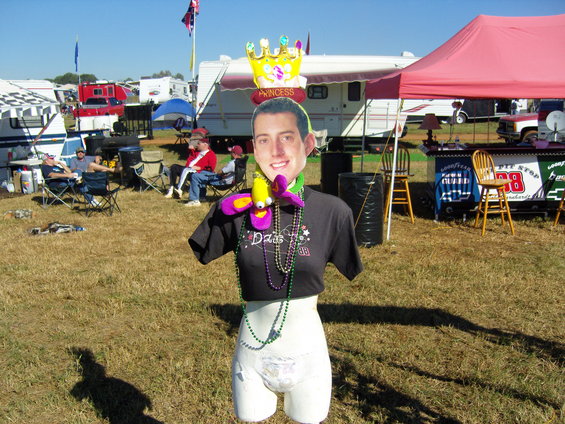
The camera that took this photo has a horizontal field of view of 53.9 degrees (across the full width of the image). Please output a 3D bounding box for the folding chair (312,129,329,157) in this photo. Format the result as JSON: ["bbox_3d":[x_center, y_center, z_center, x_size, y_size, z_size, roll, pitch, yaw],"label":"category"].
[{"bbox_3d":[1.247,-2.110,17.300,0.820,0.880,0.620,4,11,15],"label":"folding chair"}]

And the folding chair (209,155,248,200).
[{"bbox_3d":[-1.031,-0.630,10.600,0.650,0.860,0.820,3,11,11],"label":"folding chair"}]

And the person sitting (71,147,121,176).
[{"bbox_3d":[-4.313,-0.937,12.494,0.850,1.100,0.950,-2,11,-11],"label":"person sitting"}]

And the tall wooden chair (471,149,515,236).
[{"bbox_3d":[2.711,-0.274,7.097,0.450,1.060,0.480,-3,12,-16],"label":"tall wooden chair"}]

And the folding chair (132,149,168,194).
[{"bbox_3d":[-2.864,-0.885,11.913,0.820,0.900,0.640,1,11,3],"label":"folding chair"}]

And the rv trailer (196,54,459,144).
[{"bbox_3d":[1.609,-3.752,19.339,8.750,3.220,2.450,2,11,11],"label":"rv trailer"}]

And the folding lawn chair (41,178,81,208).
[{"bbox_3d":[-4.268,-0.487,10.600,0.630,0.850,0.820,-1,11,-10],"label":"folding lawn chair"}]

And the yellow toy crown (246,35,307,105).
[{"bbox_3d":[-0.015,-0.438,1.720,0.182,0.205,0.150,1,11,0],"label":"yellow toy crown"}]

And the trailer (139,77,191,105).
[{"bbox_3d":[-10.900,-10.824,52.000,2.550,3.000,8.000,1,11,1],"label":"trailer"}]

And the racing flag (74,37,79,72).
[{"bbox_3d":[-7.786,-5.958,21.000,0.200,1.380,0.160,-3,12,-16],"label":"racing flag"}]

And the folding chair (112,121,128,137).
[{"bbox_3d":[-6.587,-3.126,22.411,0.650,0.920,0.620,2,11,11],"label":"folding chair"}]

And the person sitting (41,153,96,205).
[{"bbox_3d":[-4.257,-0.661,11.095,1.030,1.080,0.640,1,11,6],"label":"person sitting"}]

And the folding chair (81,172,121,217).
[{"bbox_3d":[-3.453,-0.431,10.569,0.780,0.840,0.620,2,11,11],"label":"folding chair"}]

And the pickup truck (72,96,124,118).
[{"bbox_3d":[-10.300,-6.227,34.500,2.000,1.880,5.600,3,11,14],"label":"pickup truck"}]

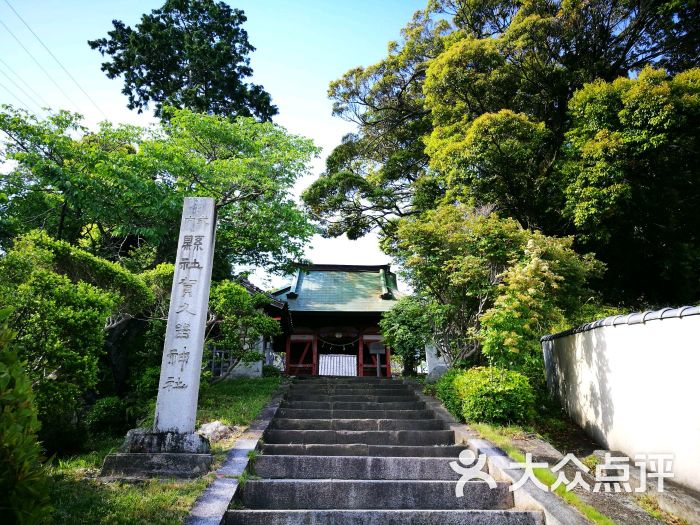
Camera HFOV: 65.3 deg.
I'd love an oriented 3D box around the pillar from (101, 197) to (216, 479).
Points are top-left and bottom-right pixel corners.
[{"bbox_3d":[-1.540,0.619,5.017,0.830,2.540,0.720,2,-20,-7],"label":"pillar"}]

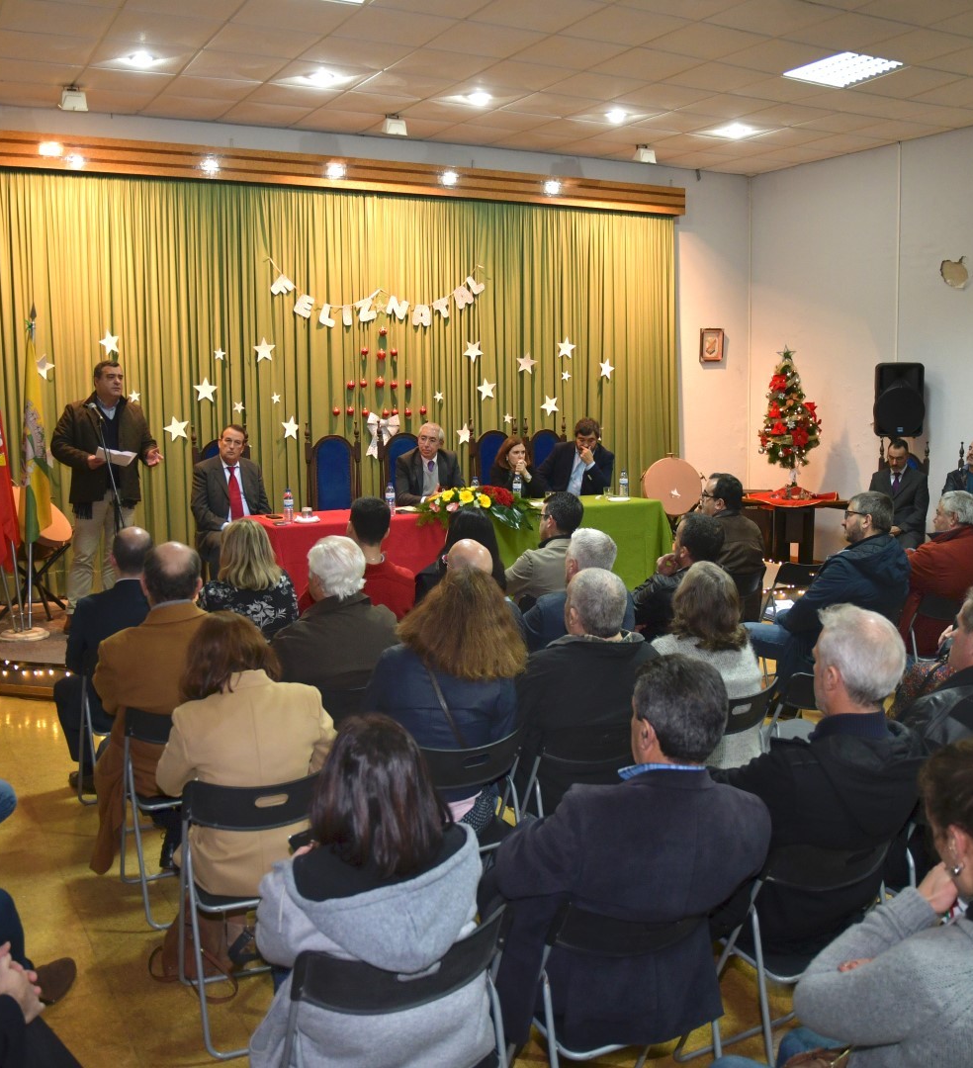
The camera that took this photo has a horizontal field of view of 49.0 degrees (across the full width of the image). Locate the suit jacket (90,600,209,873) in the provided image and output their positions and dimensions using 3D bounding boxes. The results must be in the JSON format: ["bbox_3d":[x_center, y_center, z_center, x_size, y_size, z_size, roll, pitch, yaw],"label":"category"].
[{"bbox_3d":[-1.077,0.685,3.738,0.560,0.940,0.500,-4,9,-22],"label":"suit jacket"}]

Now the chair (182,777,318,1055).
[{"bbox_3d":[-0.667,1.005,3.135,0.460,0.780,0.460,-6,10,-29],"label":"chair"}]

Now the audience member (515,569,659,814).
[{"bbox_3d":[0.246,0.729,3.525,0.530,1.306,0.780,-4,10,-26],"label":"audience member"}]

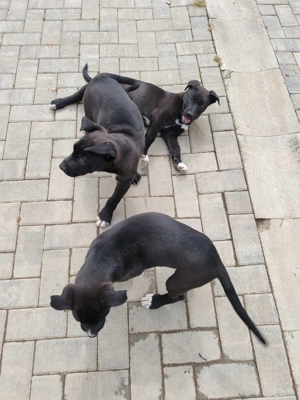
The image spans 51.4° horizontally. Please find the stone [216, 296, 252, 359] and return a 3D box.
[{"bbox_3d":[0.281,0.437,1.072,0.098,0.060,0.199,-3,64,-3],"label":"stone"}]

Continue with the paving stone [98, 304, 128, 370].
[{"bbox_3d":[-0.125,0.463,1.073,0.101,0.060,0.202,-2,64,-2],"label":"paving stone"}]

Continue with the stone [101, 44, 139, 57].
[{"bbox_3d":[-0.163,-0.766,1.653,0.199,0.060,0.098,-3,64,-3],"label":"stone"}]

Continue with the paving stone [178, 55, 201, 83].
[{"bbox_3d":[0.200,-0.648,1.605,0.098,0.060,0.199,-3,64,-3],"label":"paving stone"}]

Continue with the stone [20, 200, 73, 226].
[{"bbox_3d":[-0.413,0.063,1.266,0.200,0.060,0.099,-3,64,-3],"label":"stone"}]

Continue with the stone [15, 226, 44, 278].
[{"bbox_3d":[-0.453,0.203,1.197,0.099,0.060,0.200,-3,64,-3],"label":"stone"}]

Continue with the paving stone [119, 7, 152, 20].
[{"bbox_3d":[-0.082,-1.043,1.792,0.199,0.060,0.098,-3,64,-3],"label":"paving stone"}]

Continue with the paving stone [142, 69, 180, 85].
[{"bbox_3d":[0.052,-0.596,1.575,0.199,0.060,0.098,-3,64,-3],"label":"paving stone"}]

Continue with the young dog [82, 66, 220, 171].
[{"bbox_3d":[-0.046,-0.371,1.277,0.600,0.310,0.310,30,67,12],"label":"young dog"}]

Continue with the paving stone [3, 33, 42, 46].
[{"bbox_3d":[-0.691,-0.853,1.707,0.202,0.060,0.101,-4,64,-3],"label":"paving stone"}]

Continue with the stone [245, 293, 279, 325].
[{"bbox_3d":[0.379,0.387,1.099,0.098,0.060,0.098,-3,64,-3],"label":"stone"}]

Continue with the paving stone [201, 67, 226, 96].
[{"bbox_3d":[0.316,-0.586,1.601,0.099,0.060,0.200,-3,64,-3],"label":"paving stone"}]

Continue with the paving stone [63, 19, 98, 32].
[{"bbox_3d":[-0.388,-0.958,1.764,0.200,0.060,0.099,-3,64,-3],"label":"paving stone"}]

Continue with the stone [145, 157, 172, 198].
[{"bbox_3d":[0.041,-0.093,1.354,0.099,0.060,0.200,-3,64,-3],"label":"stone"}]

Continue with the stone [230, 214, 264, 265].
[{"bbox_3d":[0.362,0.161,1.210,0.098,0.060,0.199,-3,64,-3],"label":"stone"}]

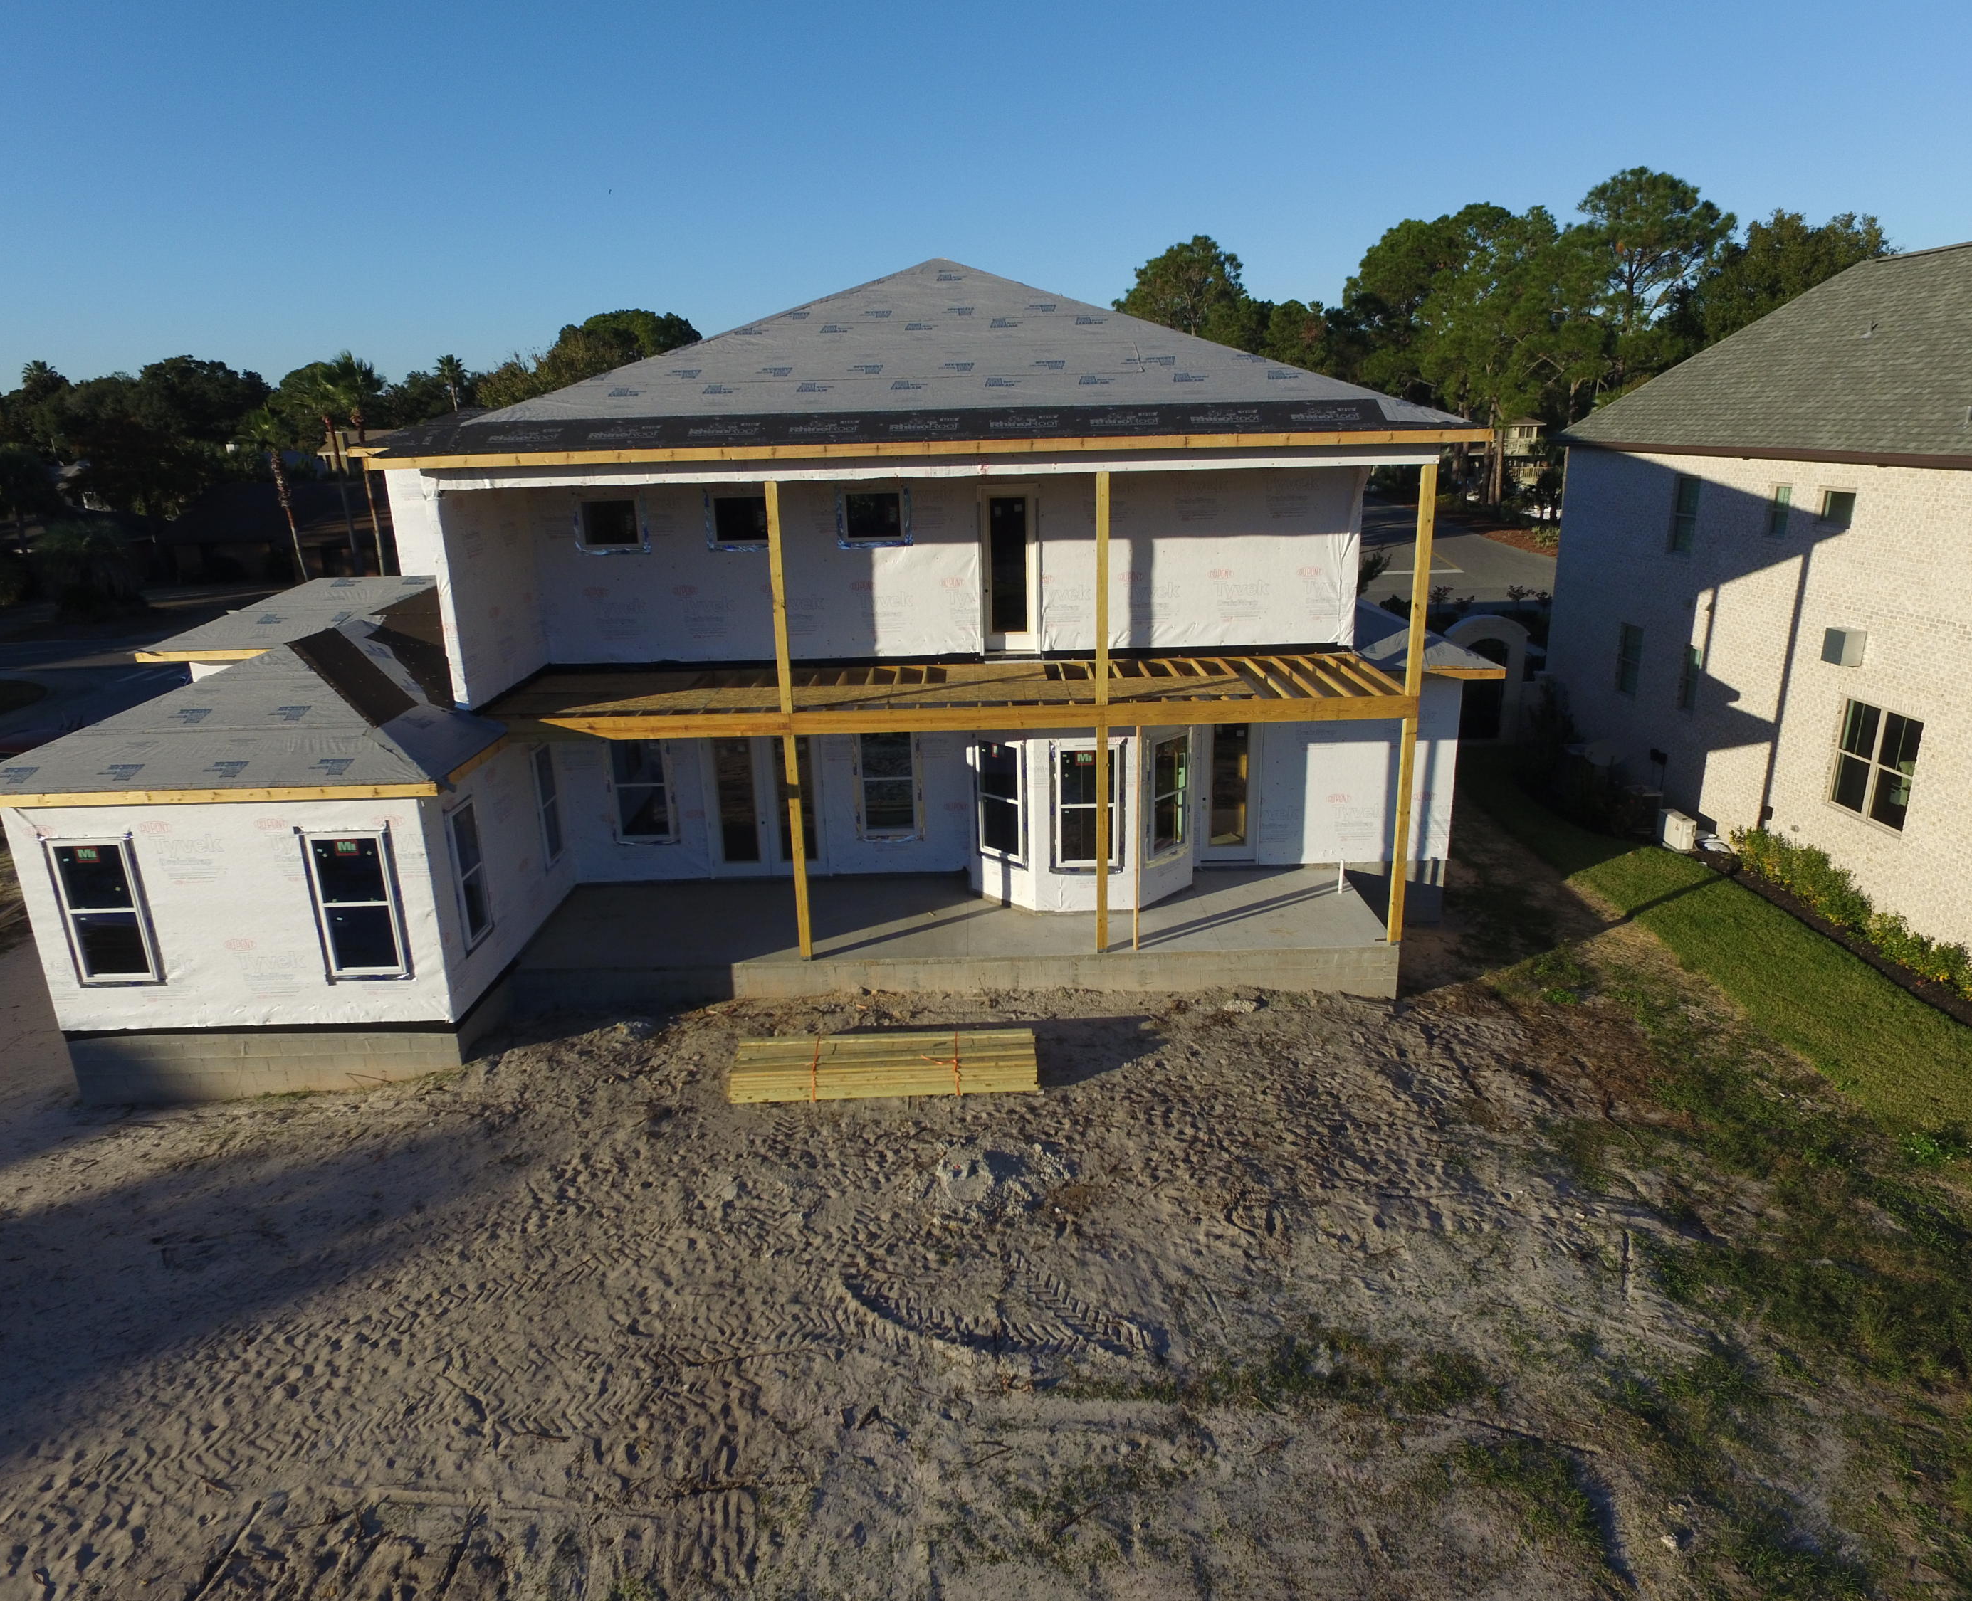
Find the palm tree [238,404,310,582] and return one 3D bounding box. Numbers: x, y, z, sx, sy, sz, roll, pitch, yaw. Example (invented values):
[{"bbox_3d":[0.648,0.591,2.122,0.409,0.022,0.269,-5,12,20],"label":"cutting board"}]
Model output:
[{"bbox_3d":[-36.268,-15.338,63.931,3.200,9.570,3.200,-2,17,0],"label":"palm tree"}]

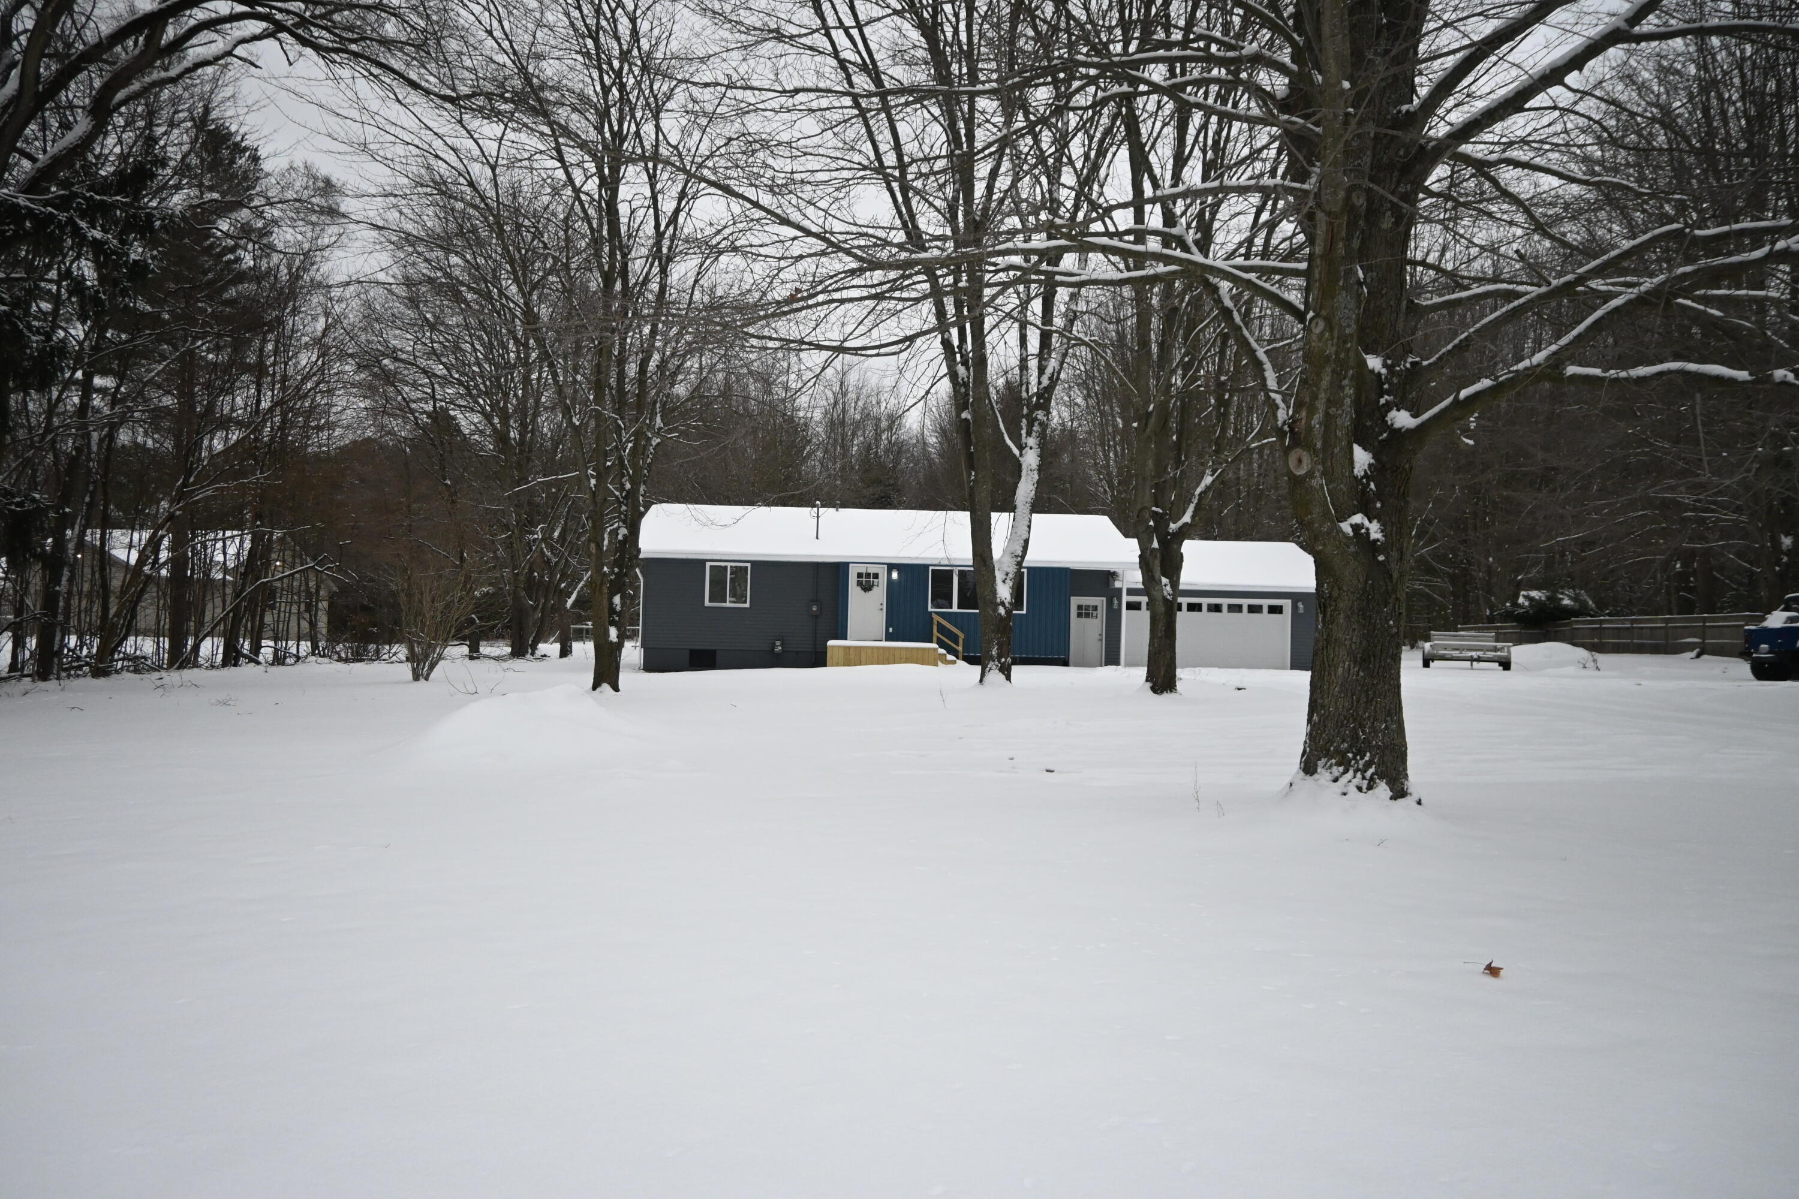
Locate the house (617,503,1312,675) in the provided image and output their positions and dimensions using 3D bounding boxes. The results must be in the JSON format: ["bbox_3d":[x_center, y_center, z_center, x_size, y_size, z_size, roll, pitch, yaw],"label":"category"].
[{"bbox_3d":[2.444,-0.198,38.262,20.350,4.970,9.100,1,0,-2],"label":"house"}]

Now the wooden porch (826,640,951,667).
[{"bbox_3d":[-0.338,1.599,33.373,3.420,0.720,1.650,1,0,-2],"label":"wooden porch"}]

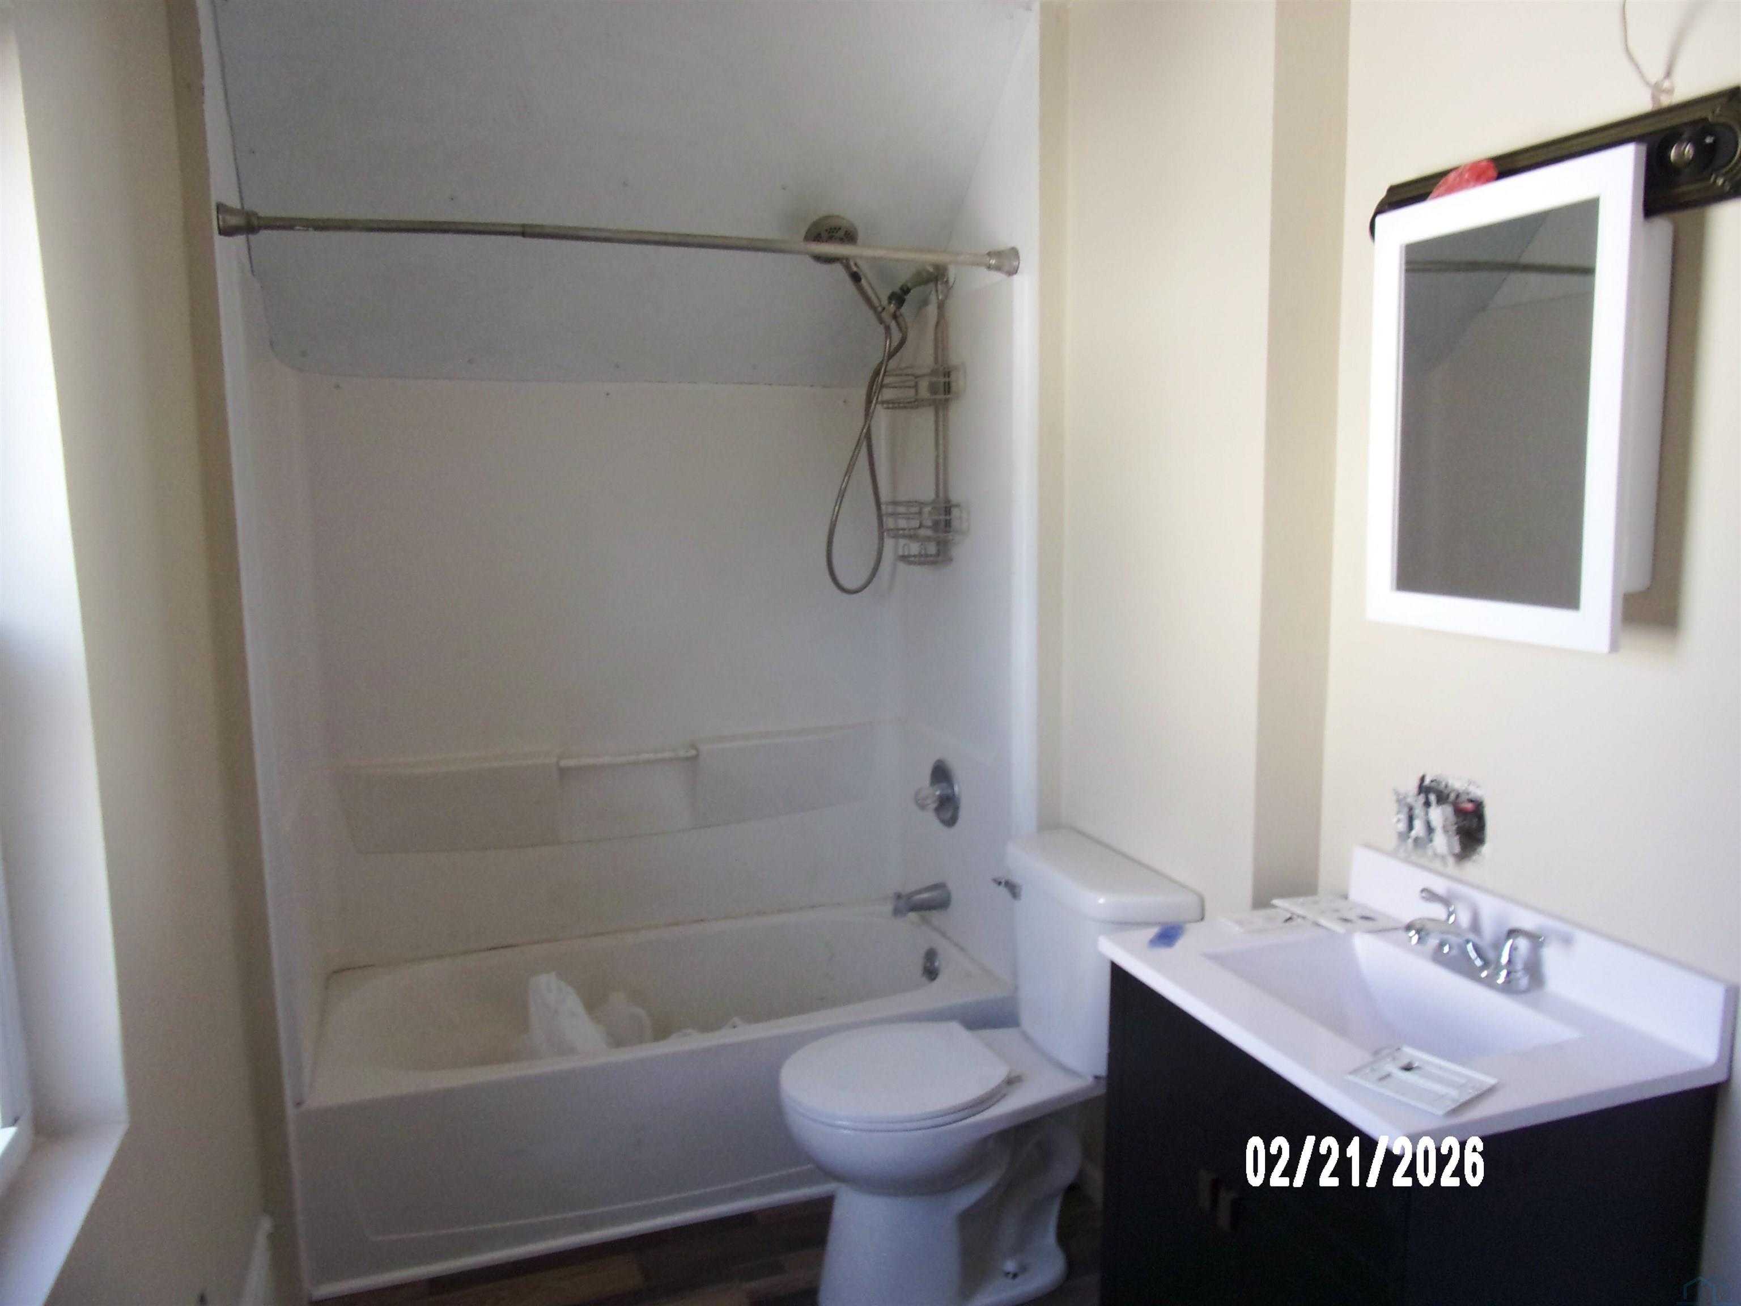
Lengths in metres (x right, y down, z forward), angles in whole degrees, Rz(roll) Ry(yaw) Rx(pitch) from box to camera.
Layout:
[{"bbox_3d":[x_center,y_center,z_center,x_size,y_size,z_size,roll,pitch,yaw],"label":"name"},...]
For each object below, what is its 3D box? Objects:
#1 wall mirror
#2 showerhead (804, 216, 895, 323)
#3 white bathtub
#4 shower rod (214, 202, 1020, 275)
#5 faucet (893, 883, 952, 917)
[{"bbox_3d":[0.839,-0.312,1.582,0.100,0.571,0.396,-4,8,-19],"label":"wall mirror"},{"bbox_3d":[-0.028,-0.885,2.793,0.115,0.265,0.085,-25,32,8],"label":"showerhead"},{"bbox_3d":[-0.499,0.978,2.919,1.520,0.392,0.720,-4,8,-19],"label":"white bathtub"},{"bbox_3d":[-0.403,-0.785,2.319,1.520,0.056,0.056,-4,8,-19],"label":"shower rod"},{"bbox_3d":[0.135,0.642,3.138,0.146,0.073,0.060,-4,8,-19],"label":"faucet"}]

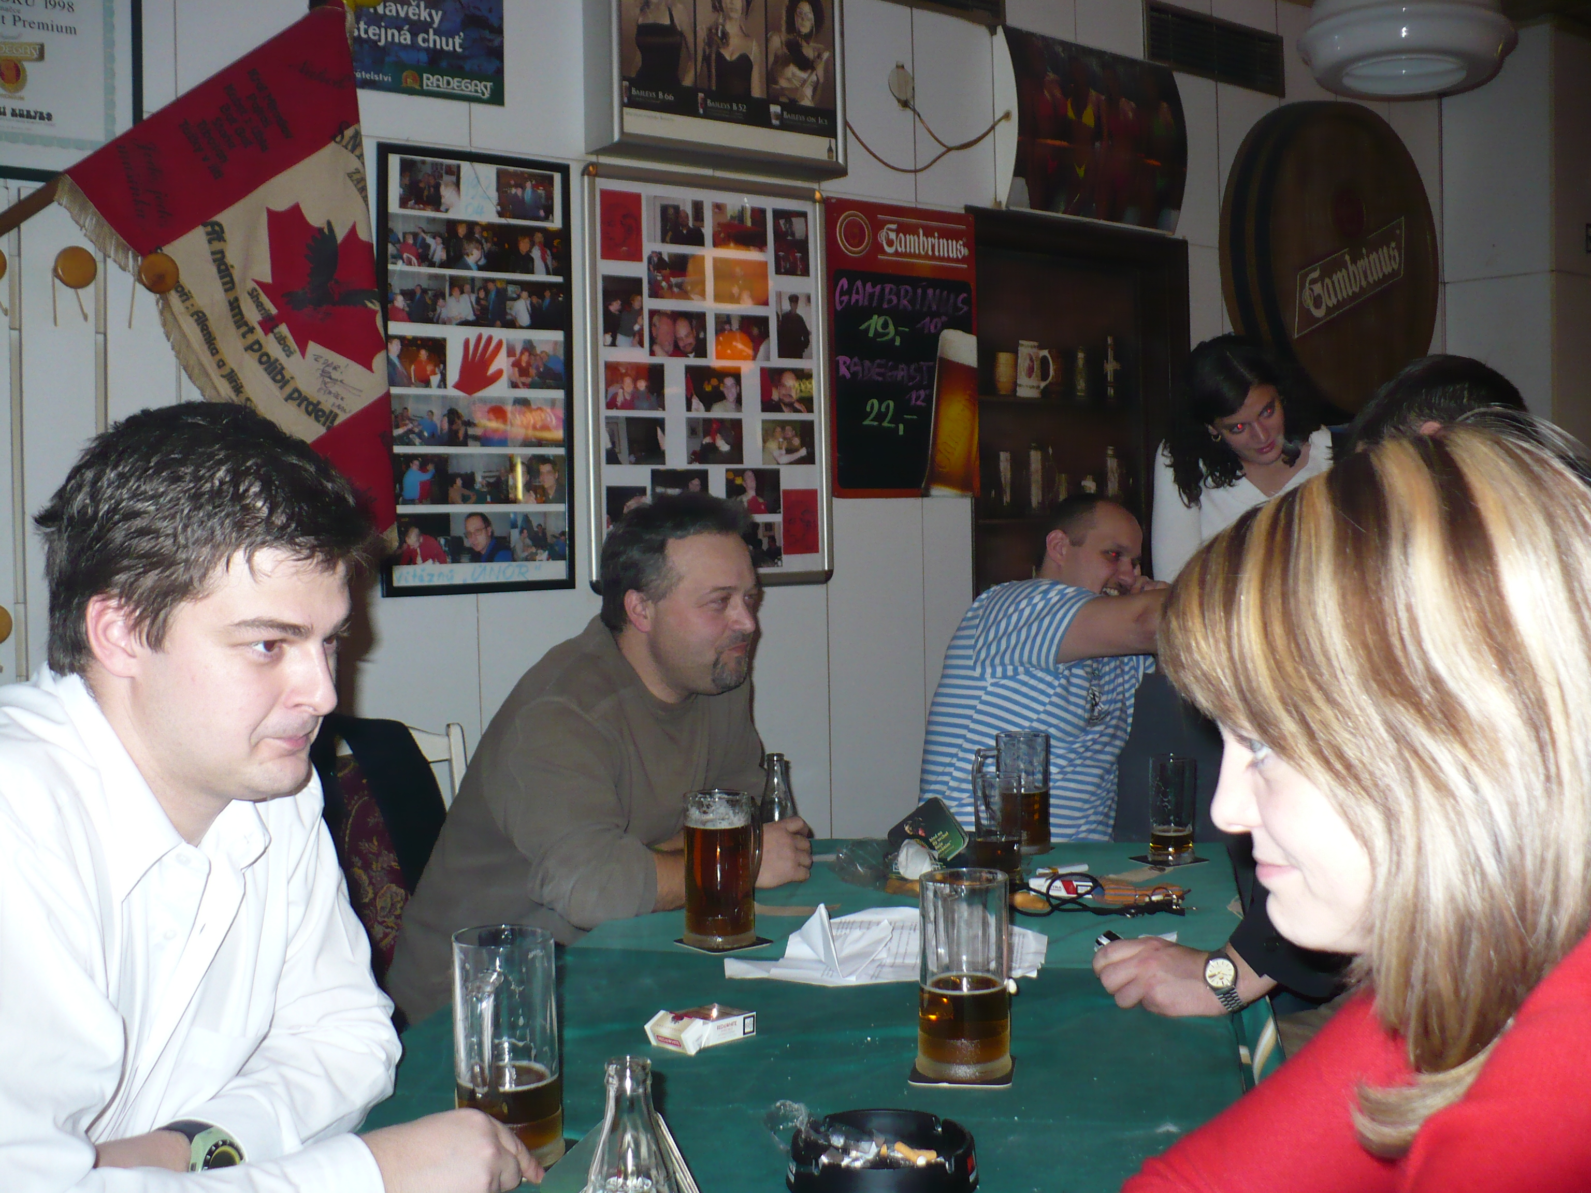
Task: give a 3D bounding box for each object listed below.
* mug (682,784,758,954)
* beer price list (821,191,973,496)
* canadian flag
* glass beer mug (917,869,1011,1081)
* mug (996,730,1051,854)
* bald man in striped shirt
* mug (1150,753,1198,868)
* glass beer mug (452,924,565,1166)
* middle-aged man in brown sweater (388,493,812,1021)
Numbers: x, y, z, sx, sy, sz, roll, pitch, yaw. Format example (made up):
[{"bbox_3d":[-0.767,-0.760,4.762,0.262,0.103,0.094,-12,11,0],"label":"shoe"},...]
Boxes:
[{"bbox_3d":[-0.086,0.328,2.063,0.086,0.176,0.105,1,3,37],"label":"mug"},{"bbox_3d":[0.260,-0.575,4.000,0.460,0.690,0.020,-3,3,-37],"label":"beer price list"},{"bbox_3d":[-0.990,-0.575,2.980,0.600,0.990,0.100,-3,3,-37],"label":"canadian flag"},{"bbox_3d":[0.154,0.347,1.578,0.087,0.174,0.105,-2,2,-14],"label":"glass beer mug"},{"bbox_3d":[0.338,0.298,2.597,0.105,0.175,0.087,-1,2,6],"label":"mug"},{"bbox_3d":[0.520,0.460,3.100,0.680,1.280,0.550,0,3,23],"label":"bald man in striped shirt"},{"bbox_3d":[0.552,0.312,2.501,0.067,0.151,0.080,-1,2,-11],"label":"mug"},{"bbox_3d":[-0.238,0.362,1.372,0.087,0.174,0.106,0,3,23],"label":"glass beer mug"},{"bbox_3d":[-0.190,0.500,2.170,0.680,1.280,0.570,0,3,25],"label":"middle-aged man in brown sweater"}]

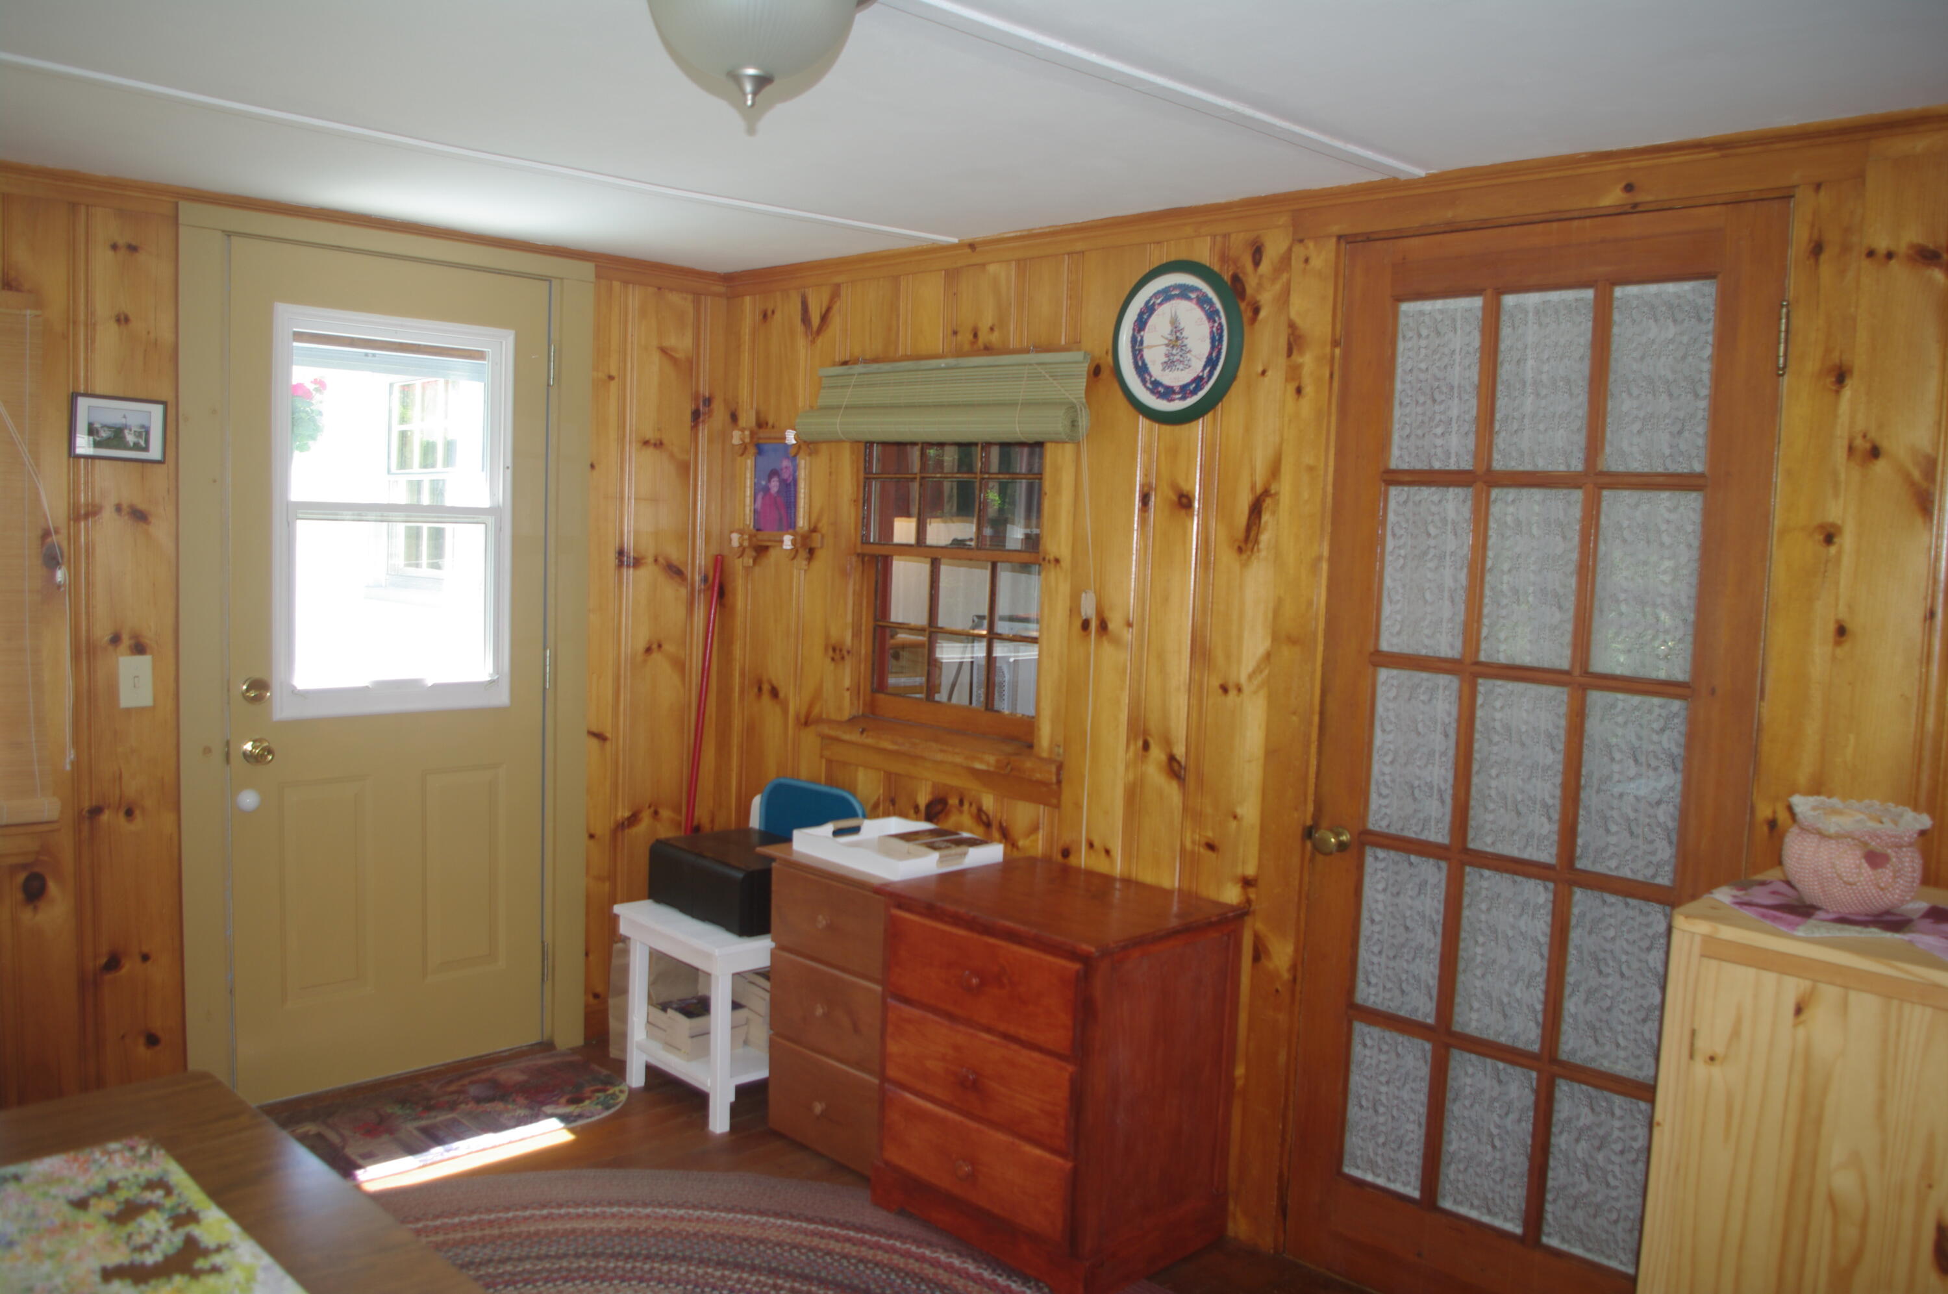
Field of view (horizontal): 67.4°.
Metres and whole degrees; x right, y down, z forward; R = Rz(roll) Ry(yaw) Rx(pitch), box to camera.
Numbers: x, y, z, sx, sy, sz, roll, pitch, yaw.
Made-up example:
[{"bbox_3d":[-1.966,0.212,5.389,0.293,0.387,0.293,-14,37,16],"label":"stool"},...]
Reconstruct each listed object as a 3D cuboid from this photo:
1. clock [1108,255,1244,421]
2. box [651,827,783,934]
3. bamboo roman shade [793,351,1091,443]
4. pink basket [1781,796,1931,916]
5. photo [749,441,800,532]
[{"bbox_3d":[0.428,-0.636,3.065,0.335,0.340,0.045,7,7,41],"label":"clock"},{"bbox_3d":[-0.595,0.601,3.803,0.400,0.168,0.320,7,7,44],"label":"box"},{"bbox_3d":[-0.103,-0.583,3.471,0.880,0.200,0.115,7,7,41],"label":"bamboo roman shade"},{"bbox_3d":[1.255,0.298,2.082,0.180,0.145,0.180,3,5,11],"label":"pink basket"},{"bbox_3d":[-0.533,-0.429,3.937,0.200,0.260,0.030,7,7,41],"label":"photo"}]

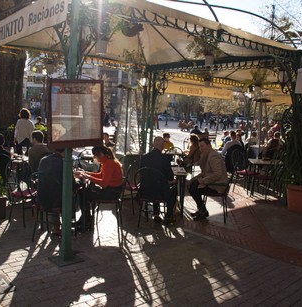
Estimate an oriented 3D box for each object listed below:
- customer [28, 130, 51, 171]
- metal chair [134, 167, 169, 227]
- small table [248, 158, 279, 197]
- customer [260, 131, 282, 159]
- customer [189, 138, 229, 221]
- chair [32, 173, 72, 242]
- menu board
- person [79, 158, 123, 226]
[{"bbox_3d":[-1.787,0.296,5.489,0.500,1.320,0.750,-1,7,-35],"label":"customer"},{"bbox_3d":[0.009,0.632,5.253,0.480,0.880,0.530,4,6,9],"label":"metal chair"},{"bbox_3d":[2.553,0.546,7.693,0.700,0.730,0.700,4,6,8],"label":"small table"},{"bbox_3d":[3.136,0.151,8.852,0.500,1.320,0.750,2,7,-15],"label":"customer"},{"bbox_3d":[0.921,0.413,5.480,0.720,1.280,0.500,3,6,4],"label":"customer"},{"bbox_3d":[-1.274,0.644,4.517,0.480,0.880,0.530,4,6,14],"label":"chair"},{"bbox_3d":[-0.765,-0.405,3.520,0.570,0.690,0.090,0,4,-26],"label":"menu board"},{"bbox_3d":[-0.683,0.531,4.764,0.600,0.930,0.440,3,6,0],"label":"person"}]

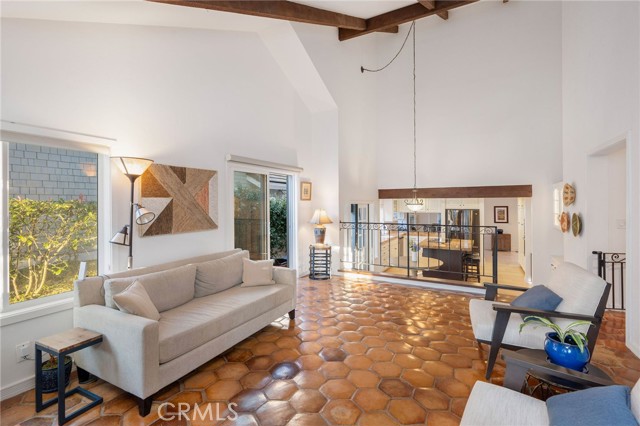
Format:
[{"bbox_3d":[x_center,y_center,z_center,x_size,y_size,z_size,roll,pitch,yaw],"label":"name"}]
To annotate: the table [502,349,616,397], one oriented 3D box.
[{"bbox_3d":[1.428,1.150,1.693,0.470,0.440,0.470,1,1,28],"label":"table"}]

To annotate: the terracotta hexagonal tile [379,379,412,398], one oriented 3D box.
[{"bbox_3d":[0.585,1.366,2.197,0.265,0.020,0.238,0,1,-2],"label":"terracotta hexagonal tile"}]

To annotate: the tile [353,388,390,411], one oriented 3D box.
[{"bbox_3d":[0.372,1.368,2.069,0.265,0.020,0.238,0,1,-2],"label":"tile"}]

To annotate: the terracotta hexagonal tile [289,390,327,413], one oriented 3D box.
[{"bbox_3d":[-0.079,1.343,2.022,0.273,0.018,0.236,0,1,-1],"label":"terracotta hexagonal tile"}]

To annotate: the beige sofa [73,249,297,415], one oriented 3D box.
[{"bbox_3d":[-1.190,0.976,3.051,0.954,0.835,1.955,1,1,28],"label":"beige sofa"}]

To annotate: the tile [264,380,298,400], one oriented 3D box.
[{"bbox_3d":[-0.306,1.418,2.264,0.285,0.020,0.250,0,1,-2],"label":"tile"}]

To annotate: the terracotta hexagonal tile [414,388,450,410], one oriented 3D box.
[{"bbox_3d":[0.800,1.341,2.043,0.273,0.018,0.236,0,1,-1],"label":"terracotta hexagonal tile"}]

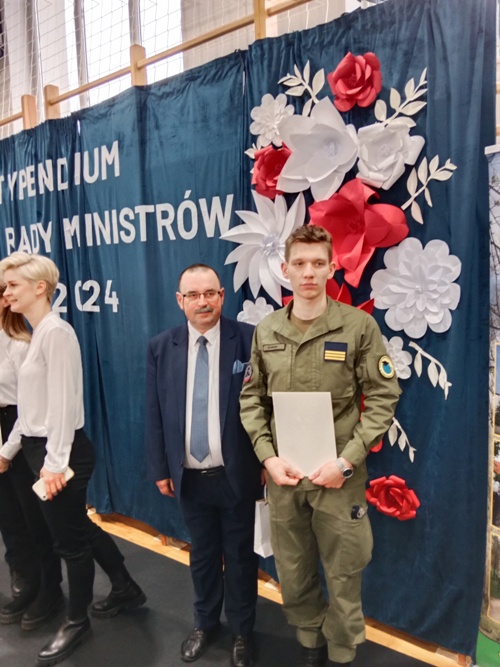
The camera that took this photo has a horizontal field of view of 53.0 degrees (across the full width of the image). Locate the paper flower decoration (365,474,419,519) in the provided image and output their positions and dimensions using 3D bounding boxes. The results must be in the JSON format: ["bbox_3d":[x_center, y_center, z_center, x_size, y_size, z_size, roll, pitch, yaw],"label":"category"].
[{"bbox_3d":[0.600,0.689,2.109,0.233,0.193,0.100,4,8,36],"label":"paper flower decoration"}]

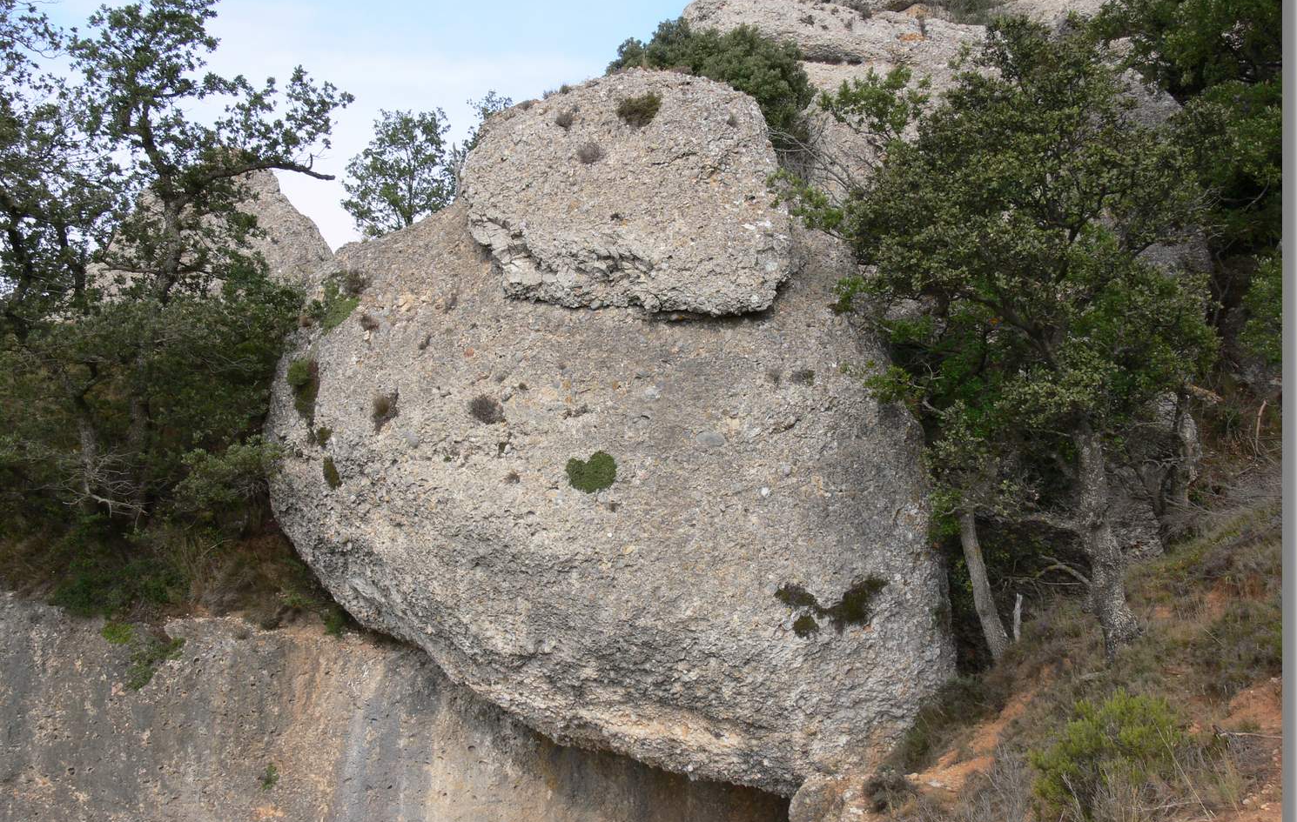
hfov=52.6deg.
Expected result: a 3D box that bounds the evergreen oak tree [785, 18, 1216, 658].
[{"bbox_3d":[2.970,-0.620,11.200,3.600,5.400,3.500,0,-4,0],"label":"evergreen oak tree"}]

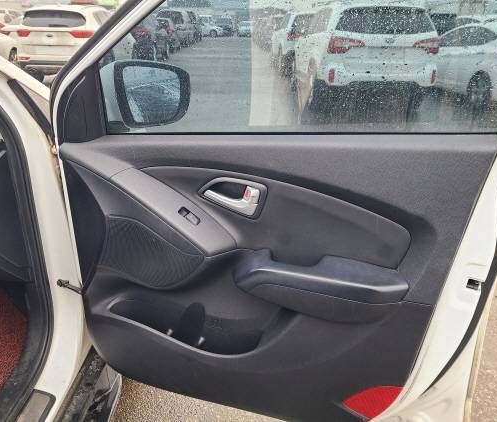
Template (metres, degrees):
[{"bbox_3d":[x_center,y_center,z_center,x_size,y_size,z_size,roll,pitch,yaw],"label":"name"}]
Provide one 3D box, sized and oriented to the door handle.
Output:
[{"bbox_3d":[-0.035,-0.022,0.902,0.114,0.046,0.028,16,28,13],"label":"door handle"}]

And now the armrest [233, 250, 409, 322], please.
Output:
[{"bbox_3d":[0.146,0.149,0.858,0.335,0.075,0.085,8,25,17],"label":"armrest"}]

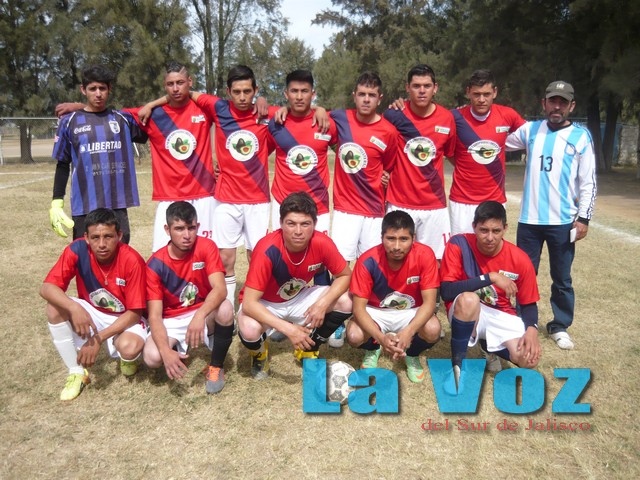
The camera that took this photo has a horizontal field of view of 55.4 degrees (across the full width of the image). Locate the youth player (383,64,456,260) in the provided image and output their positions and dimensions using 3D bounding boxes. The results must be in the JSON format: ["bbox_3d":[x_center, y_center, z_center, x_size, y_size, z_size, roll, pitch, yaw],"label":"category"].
[{"bbox_3d":[0.661,-0.216,3.976,0.522,1.790,0.360,1,10,4],"label":"youth player"}]

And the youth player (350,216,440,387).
[{"bbox_3d":[0.405,0.300,3.547,0.540,0.950,0.660,1,9,6],"label":"youth player"}]

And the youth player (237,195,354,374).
[{"bbox_3d":[-0.140,0.232,3.616,0.650,1.060,0.700,0,9,-2],"label":"youth player"}]

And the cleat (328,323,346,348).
[{"bbox_3d":[0.117,0.619,4.079,0.105,0.110,0.280,2,11,12],"label":"cleat"}]

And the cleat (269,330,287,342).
[{"bbox_3d":[-0.297,0.603,4.167,0.105,0.110,0.280,1,10,5],"label":"cleat"}]

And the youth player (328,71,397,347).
[{"bbox_3d":[0.193,-0.188,3.931,0.620,1.750,0.380,3,11,18],"label":"youth player"}]

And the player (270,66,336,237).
[{"bbox_3d":[-0.115,-0.205,4.009,0.513,1.755,0.360,-1,10,-4],"label":"player"}]

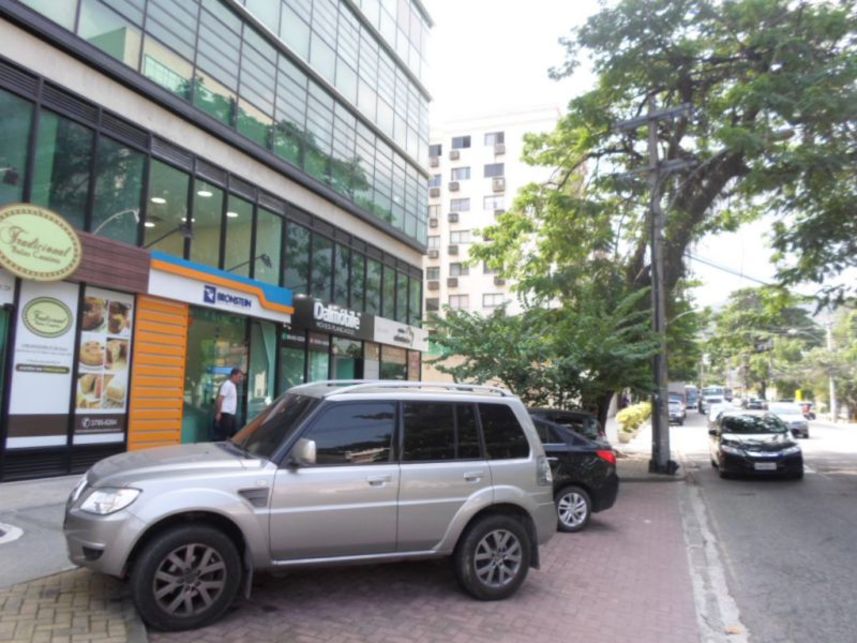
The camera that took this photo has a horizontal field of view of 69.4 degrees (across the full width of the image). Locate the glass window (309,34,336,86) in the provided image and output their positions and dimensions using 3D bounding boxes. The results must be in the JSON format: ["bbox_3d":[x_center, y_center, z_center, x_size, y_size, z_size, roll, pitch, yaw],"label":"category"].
[{"bbox_3d":[-2.964,-7.442,17.515,0.100,1.019,1.290,-2,-8,23],"label":"glass window"}]

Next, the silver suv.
[{"bbox_3d":[-0.885,1.493,5.696,4.030,1.780,1.750,5,-8,-22],"label":"silver suv"}]

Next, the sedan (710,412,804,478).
[{"bbox_3d":[8.339,3.028,15.967,1.740,1.480,4.430,-2,-8,23],"label":"sedan"}]

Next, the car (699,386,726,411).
[{"bbox_3d":[24.775,6.805,54.000,2.000,2.100,4.800,-2,-8,23],"label":"car"}]

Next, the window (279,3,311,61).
[{"bbox_3d":[-3.490,-7.612,16.313,0.100,1.019,1.252,-2,-8,23],"label":"window"}]

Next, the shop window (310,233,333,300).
[{"bbox_3d":[-2.979,-1.496,17.346,0.100,1.775,1.094,-2,-8,23],"label":"shop window"}]

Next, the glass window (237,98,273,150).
[{"bbox_3d":[-4.086,-4.669,14.688,0.100,0.800,1.290,-2,-8,23],"label":"glass window"}]

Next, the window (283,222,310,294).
[{"bbox_3d":[-3.312,-1.522,15.580,0.120,1.850,1.100,-2,-8,23],"label":"window"}]

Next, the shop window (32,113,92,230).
[{"bbox_3d":[-6.061,-2.504,10.300,0.100,1.749,1.040,-2,-8,23],"label":"shop window"}]

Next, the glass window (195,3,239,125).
[{"bbox_3d":[-4.596,-5.722,13.597,0.100,2.581,1.265,-2,-8,23],"label":"glass window"}]

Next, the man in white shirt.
[{"bbox_3d":[-3.388,1.639,10.394,0.360,1.730,0.500,0,-7,5],"label":"man in white shirt"}]

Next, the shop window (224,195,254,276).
[{"bbox_3d":[-4.347,-1.971,14.221,0.100,1.710,0.969,-2,-8,23],"label":"shop window"}]

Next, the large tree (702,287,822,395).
[{"bbox_3d":[32.472,2.520,60.000,9.800,11.200,9.500,-2,-8,23],"label":"large tree"}]

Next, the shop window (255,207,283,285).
[{"bbox_3d":[-3.914,-1.837,15.212,0.100,1.696,1.104,-2,-8,23],"label":"shop window"}]

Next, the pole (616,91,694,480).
[{"bbox_3d":[5.493,-1.027,14.855,1.850,9.100,0.450,-3,-8,30],"label":"pole"}]

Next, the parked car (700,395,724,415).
[{"bbox_3d":[23.021,6.745,50.000,1.800,1.550,4.200,-2,-8,23],"label":"parked car"}]

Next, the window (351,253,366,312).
[{"bbox_3d":[-2.169,-1.222,19.196,0.100,1.801,0.907,-2,-8,23],"label":"window"}]

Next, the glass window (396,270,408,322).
[{"bbox_3d":[-0.892,-0.784,21.312,0.120,1.850,1.000,-2,-8,23],"label":"glass window"}]

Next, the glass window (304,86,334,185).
[{"bbox_3d":[-3.016,-5.212,17.208,0.100,2.581,1.290,-2,-8,23],"label":"glass window"}]

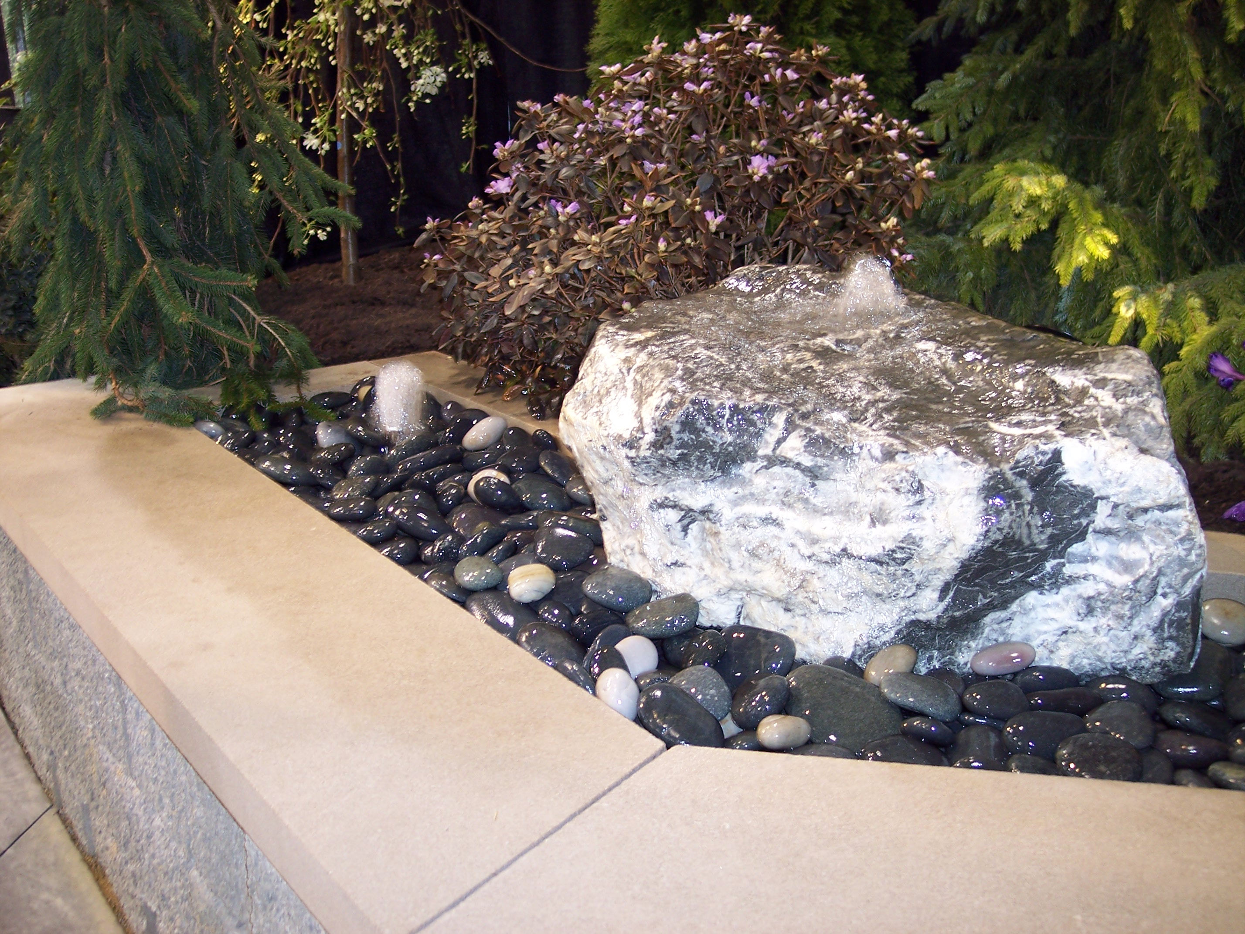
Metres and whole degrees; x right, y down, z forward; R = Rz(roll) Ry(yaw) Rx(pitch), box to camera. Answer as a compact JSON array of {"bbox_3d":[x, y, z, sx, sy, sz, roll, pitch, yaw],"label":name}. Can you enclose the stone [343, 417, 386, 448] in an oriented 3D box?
[{"bbox_3d":[-0.534,-0.072,2.914,0.097,0.051,0.069,21,25,10],"label":"stone"}]

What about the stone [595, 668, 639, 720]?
[{"bbox_3d":[-0.005,0.253,1.556,0.050,0.040,0.062,-25,69,-19],"label":"stone"}]

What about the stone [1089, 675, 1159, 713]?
[{"bbox_3d":[0.654,0.297,1.827,0.096,0.042,0.063,10,23,8],"label":"stone"}]

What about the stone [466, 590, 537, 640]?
[{"bbox_3d":[-0.170,0.209,1.970,0.123,0.055,0.081,32,30,27],"label":"stone"}]

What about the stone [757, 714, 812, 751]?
[{"bbox_3d":[0.191,0.314,1.659,0.066,0.038,0.048,-4,22,-9],"label":"stone"}]

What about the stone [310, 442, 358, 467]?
[{"bbox_3d":[-0.605,-0.026,2.944,0.102,0.041,0.070,-25,25,-38],"label":"stone"}]

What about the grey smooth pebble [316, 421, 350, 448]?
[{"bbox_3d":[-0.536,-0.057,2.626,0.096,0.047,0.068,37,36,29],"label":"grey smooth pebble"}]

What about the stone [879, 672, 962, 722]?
[{"bbox_3d":[0.357,0.276,1.687,0.101,0.046,0.071,16,24,26],"label":"stone"}]

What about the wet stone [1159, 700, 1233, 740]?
[{"bbox_3d":[0.717,0.317,1.754,0.094,0.040,0.058,18,25,11],"label":"wet stone"}]

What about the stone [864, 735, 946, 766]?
[{"bbox_3d":[0.327,0.337,1.625,0.099,0.046,0.074,2,22,8],"label":"stone"}]

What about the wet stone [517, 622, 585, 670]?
[{"bbox_3d":[-0.088,0.226,1.756,0.099,0.043,0.067,32,24,17],"label":"wet stone"}]

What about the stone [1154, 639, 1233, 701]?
[{"bbox_3d":[0.716,0.251,1.753,0.104,0.052,0.106,-1,28,-3],"label":"stone"}]

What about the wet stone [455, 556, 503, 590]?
[{"bbox_3d":[-0.196,0.145,1.907,0.065,0.040,0.055,2,29,-9],"label":"wet stone"}]

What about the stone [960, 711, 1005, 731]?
[{"bbox_3d":[0.435,0.305,1.694,0.068,0.035,0.050,5,22,13],"label":"stone"}]

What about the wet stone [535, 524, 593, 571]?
[{"bbox_3d":[-0.097,0.133,2.315,0.108,0.056,0.089,25,46,31],"label":"wet stone"}]

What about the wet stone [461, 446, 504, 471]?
[{"bbox_3d":[-0.247,-0.016,2.479,0.085,0.042,0.055,-25,30,-17],"label":"wet stone"}]

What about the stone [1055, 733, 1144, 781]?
[{"bbox_3d":[0.483,0.294,1.421,0.083,0.043,0.062,4,25,21],"label":"stone"}]

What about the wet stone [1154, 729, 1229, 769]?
[{"bbox_3d":[0.636,0.315,1.566,0.080,0.037,0.057,5,18,7],"label":"wet stone"}]

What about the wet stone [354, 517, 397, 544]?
[{"bbox_3d":[-0.409,0.105,2.325,0.073,0.035,0.053,-20,29,-29],"label":"wet stone"}]

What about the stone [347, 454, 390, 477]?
[{"bbox_3d":[-0.443,0.001,2.452,0.076,0.043,0.059,-19,26,-13],"label":"stone"}]

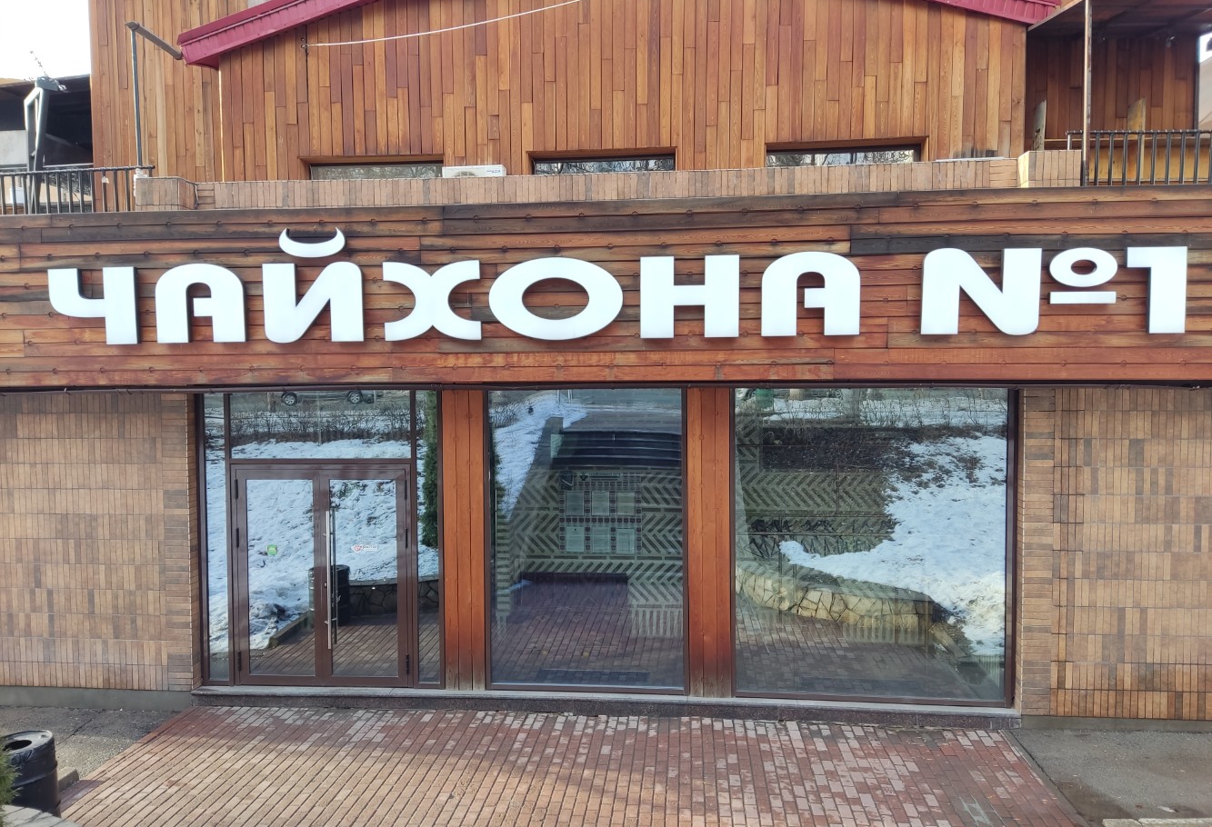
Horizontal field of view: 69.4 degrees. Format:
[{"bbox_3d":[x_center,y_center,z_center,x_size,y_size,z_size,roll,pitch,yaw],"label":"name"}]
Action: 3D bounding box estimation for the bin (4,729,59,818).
[{"bbox_3d":[-4.378,2.805,6.422,0.565,0.780,0.565,0,2,5],"label":"bin"}]

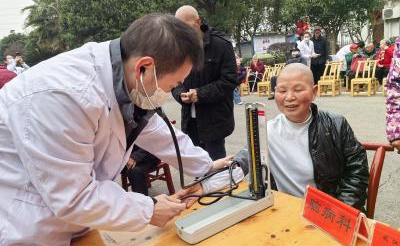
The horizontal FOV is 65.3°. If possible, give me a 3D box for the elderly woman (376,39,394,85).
[{"bbox_3d":[4.855,-1.548,8.122,0.660,1.200,0.500,-17,15,-40],"label":"elderly woman"}]

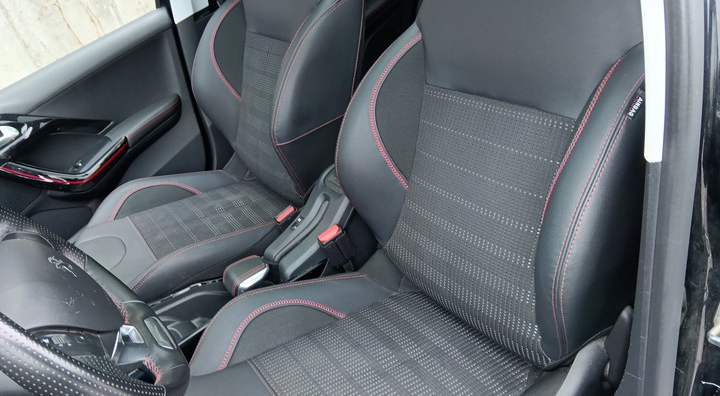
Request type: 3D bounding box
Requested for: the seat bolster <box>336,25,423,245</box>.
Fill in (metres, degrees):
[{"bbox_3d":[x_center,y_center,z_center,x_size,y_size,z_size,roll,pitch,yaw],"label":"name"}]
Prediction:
[{"bbox_3d":[0.044,-0.103,1.033,0.170,0.465,0.125,-7,24,-36],"label":"seat bolster"}]

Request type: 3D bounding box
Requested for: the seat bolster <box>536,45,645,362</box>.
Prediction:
[{"bbox_3d":[0.309,0.031,0.721,0.180,0.460,0.125,-7,24,-36],"label":"seat bolster"}]

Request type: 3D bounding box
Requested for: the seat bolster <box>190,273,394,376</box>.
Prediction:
[{"bbox_3d":[-0.140,0.244,1.076,0.410,0.105,0.140,-26,34,-27],"label":"seat bolster"}]

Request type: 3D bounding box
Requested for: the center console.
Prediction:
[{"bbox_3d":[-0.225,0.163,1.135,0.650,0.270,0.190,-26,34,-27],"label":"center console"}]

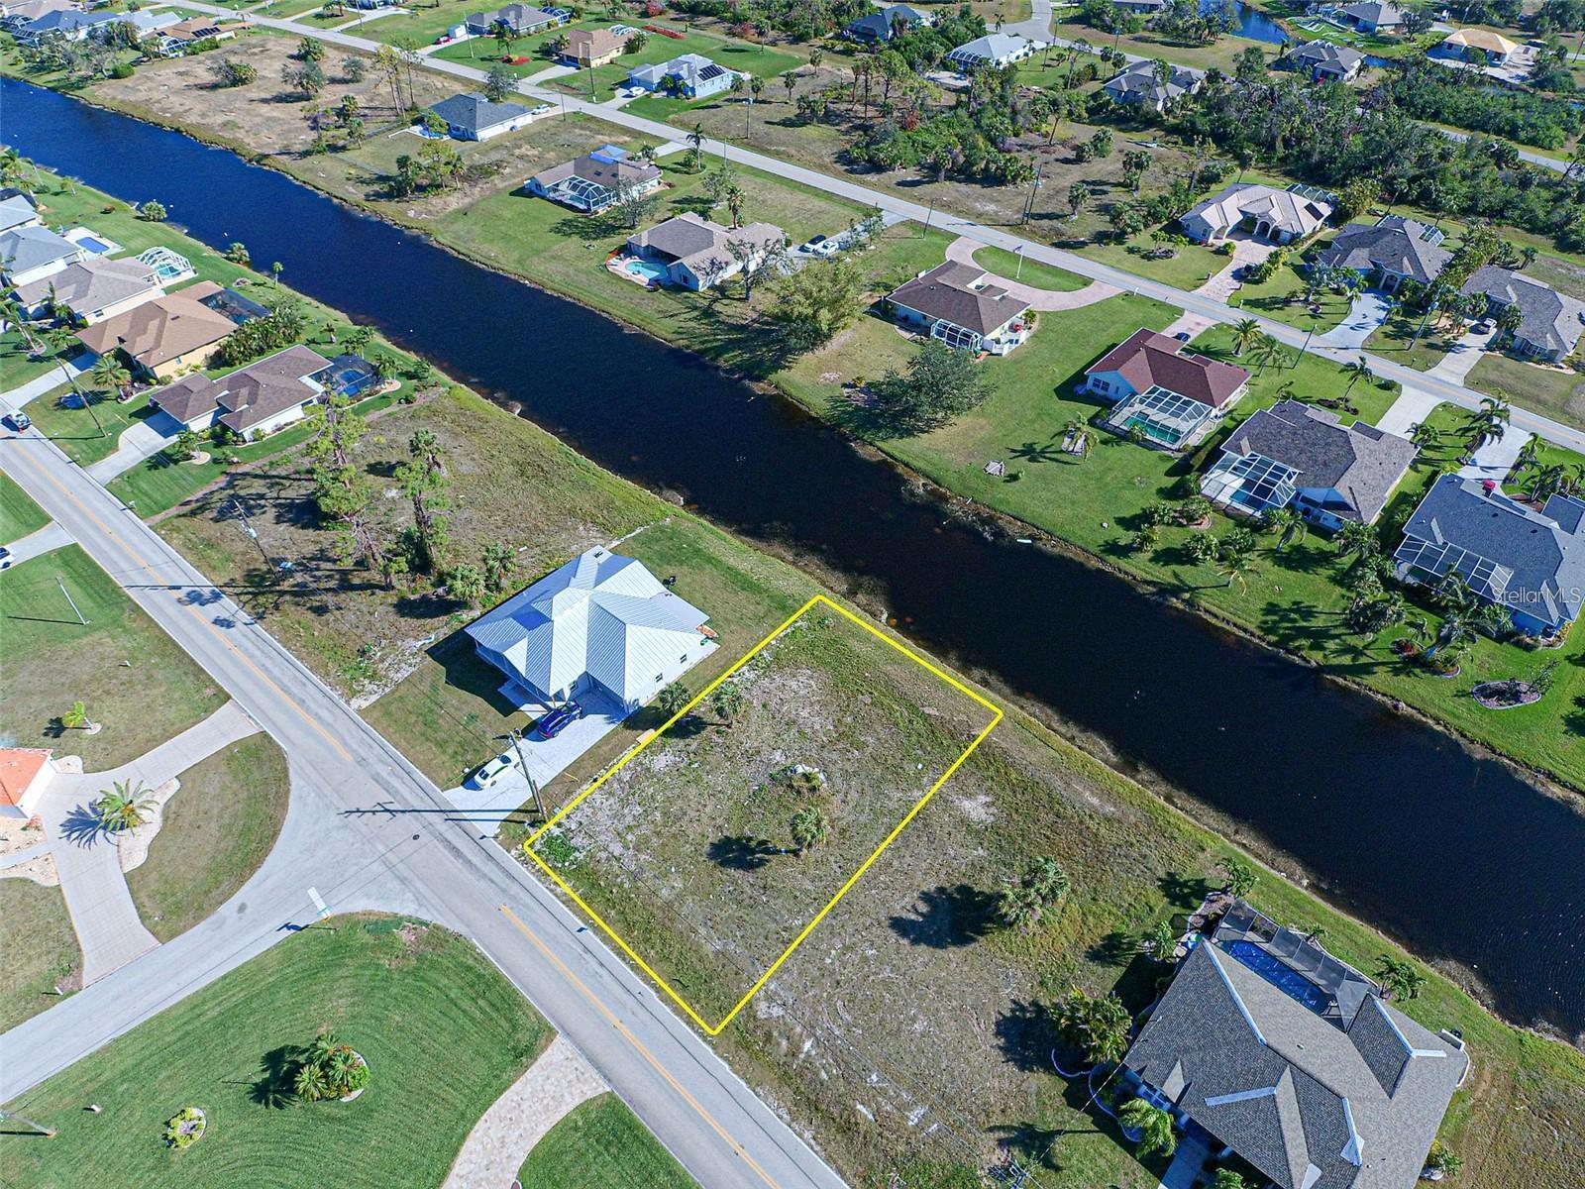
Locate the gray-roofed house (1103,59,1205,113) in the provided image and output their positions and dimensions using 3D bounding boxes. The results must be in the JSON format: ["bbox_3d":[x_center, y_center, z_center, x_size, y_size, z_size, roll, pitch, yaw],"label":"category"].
[{"bbox_3d":[95.287,-134.205,203.227,18.944,5.300,25.000,33,56,28],"label":"gray-roofed house"}]

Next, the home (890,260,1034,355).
[{"bbox_3d":[29.400,-49.640,130.960,19.110,4.940,18.240,32,53,28],"label":"home"}]

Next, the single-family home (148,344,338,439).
[{"bbox_3d":[-80.090,-30.550,115.800,18.340,5.230,21.040,30,52,27],"label":"single-family home"}]

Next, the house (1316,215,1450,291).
[{"bbox_3d":[109.981,-63.588,143.577,18.300,5.700,23.000,36,57,28],"label":"house"}]

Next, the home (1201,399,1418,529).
[{"bbox_3d":[65.730,-16.879,98.753,18.776,5.300,23.705,34,56,28],"label":"home"}]

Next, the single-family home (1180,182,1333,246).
[{"bbox_3d":[92.116,-75.312,154.268,20.400,5.500,24.500,35,57,27],"label":"single-family home"}]

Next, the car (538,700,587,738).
[{"bbox_3d":[-23.272,12.466,77.789,1.850,1.700,4.650,34,56,27],"label":"car"}]

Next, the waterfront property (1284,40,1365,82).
[{"bbox_3d":[157.747,-158.537,229.406,18.000,5.200,23.500,36,57,28],"label":"waterfront property"}]

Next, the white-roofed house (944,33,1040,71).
[{"bbox_3d":[54.520,-151.590,215.930,14.150,5.530,23.570,32,53,28],"label":"white-roofed house"}]

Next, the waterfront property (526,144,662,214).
[{"bbox_3d":[-40.494,-88.602,164.985,21.502,5.000,24.485,28,54,25],"label":"waterfront property"}]

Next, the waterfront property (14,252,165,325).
[{"bbox_3d":[-121.950,-53.460,135.200,18.870,5.630,18.780,29,52,26],"label":"waterfront property"}]

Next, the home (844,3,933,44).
[{"bbox_3d":[30.716,-189.631,257.134,17.300,5.600,23.000,32,55,25],"label":"home"}]

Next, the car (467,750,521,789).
[{"bbox_3d":[-28.138,16.453,74.387,1.830,1.420,4.750,34,56,27],"label":"car"}]

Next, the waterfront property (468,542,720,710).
[{"bbox_3d":[-21.920,3.450,86.440,20.040,5.630,18.950,32,53,28],"label":"waterfront property"}]

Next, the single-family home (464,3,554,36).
[{"bbox_3d":[-84.660,-173.600,234.800,19.630,5.430,17.420,32,53,28],"label":"single-family home"}]

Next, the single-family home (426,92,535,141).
[{"bbox_3d":[-78.478,-121.205,195.725,20.600,5.300,18.600,29,54,24],"label":"single-family home"}]

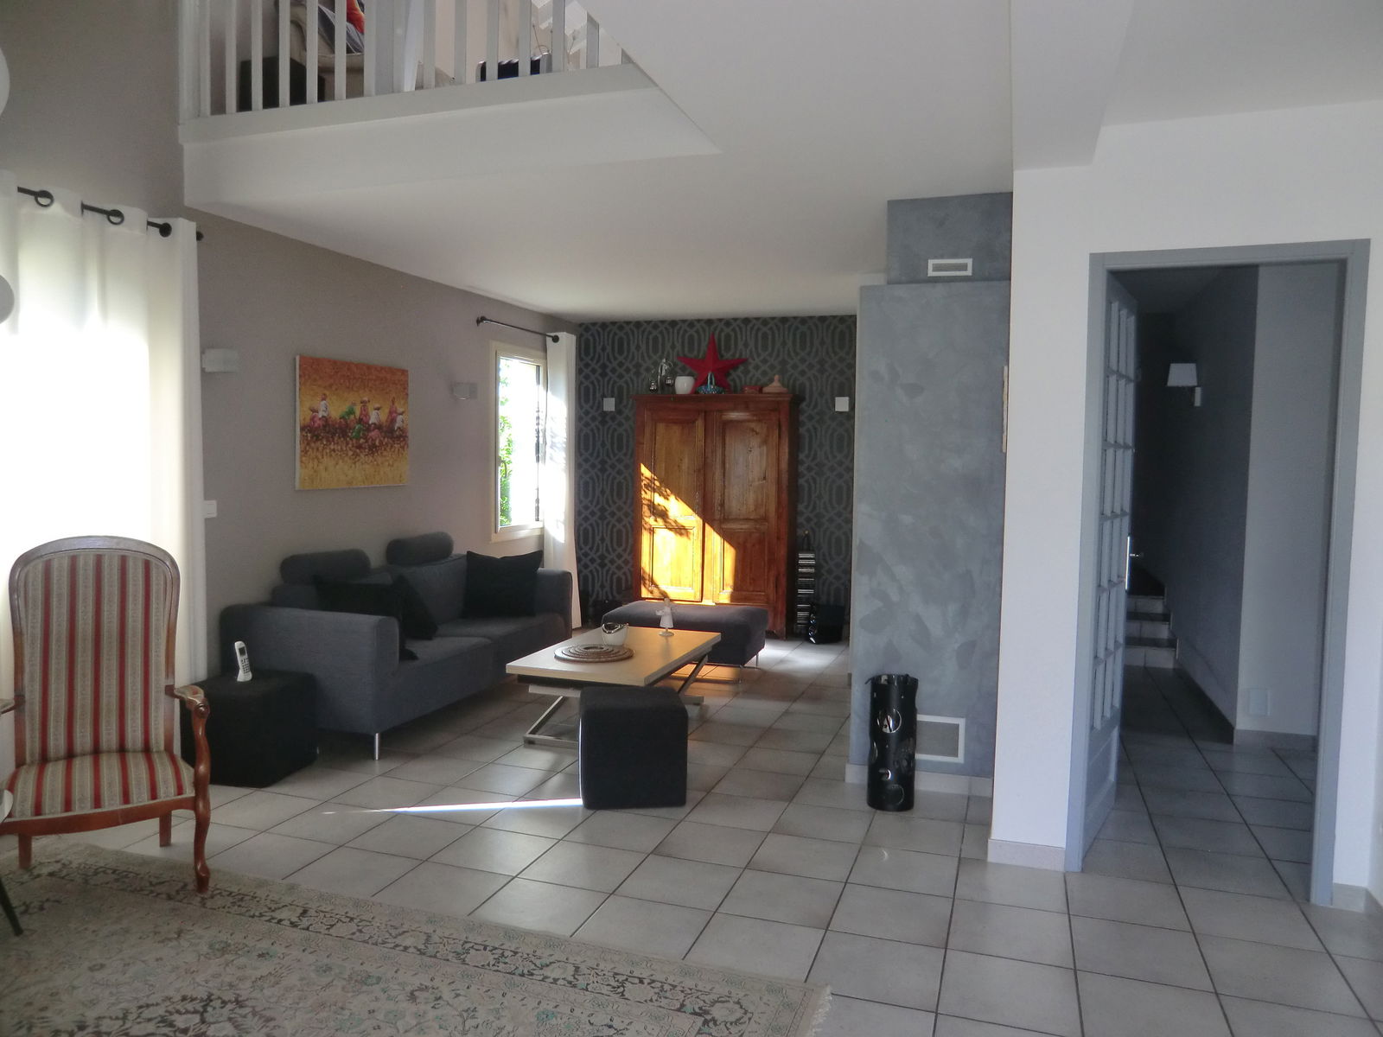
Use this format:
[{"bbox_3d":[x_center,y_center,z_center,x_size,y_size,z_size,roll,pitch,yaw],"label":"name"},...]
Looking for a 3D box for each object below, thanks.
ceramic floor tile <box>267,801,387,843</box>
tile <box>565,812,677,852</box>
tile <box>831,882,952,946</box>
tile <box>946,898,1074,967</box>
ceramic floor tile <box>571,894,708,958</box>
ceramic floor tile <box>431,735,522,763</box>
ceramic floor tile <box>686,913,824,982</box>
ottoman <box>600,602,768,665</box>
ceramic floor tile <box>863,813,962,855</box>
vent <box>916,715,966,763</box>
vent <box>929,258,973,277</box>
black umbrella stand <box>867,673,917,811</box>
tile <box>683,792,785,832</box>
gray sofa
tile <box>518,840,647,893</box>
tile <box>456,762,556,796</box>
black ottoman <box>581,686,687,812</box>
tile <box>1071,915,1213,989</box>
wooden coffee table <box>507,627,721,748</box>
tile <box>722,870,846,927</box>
[{"bbox_3d":[-1.340,1.154,3.596,0.338,0.010,0.338,2,3,18],"label":"ceramic floor tile"},{"bbox_3d":[-0.252,1.170,3.598,0.338,0.010,0.338,2,3,18],"label":"tile"},{"bbox_3d":[0.619,1.218,2.947,0.338,0.010,0.338,2,3,18],"label":"tile"},{"bbox_3d":[0.945,1.229,2.839,0.338,0.010,0.338,2,3,18],"label":"tile"},{"bbox_3d":[-0.142,1.210,2.831,0.337,0.010,0.337,2,3,18],"label":"ceramic floor tile"},{"bbox_3d":[-1.006,1.103,4.558,0.337,0.010,0.337,2,3,18],"label":"ceramic floor tile"},{"bbox_3d":[0.181,1.211,2.705,0.337,0.010,0.337,2,3,18],"label":"ceramic floor tile"},{"bbox_3d":[-0.031,0.813,6.390,0.930,0.385,0.660,2,3,18],"label":"ottoman"},{"bbox_3d":[0.837,1.182,3.587,0.337,0.010,0.337,2,3,18],"label":"ceramic floor tile"},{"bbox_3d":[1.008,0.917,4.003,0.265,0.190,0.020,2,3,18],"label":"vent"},{"bbox_3d":[1.127,-1.094,4.167,0.186,0.073,0.020,2,3,18],"label":"vent"},{"bbox_3d":[0.816,0.905,3.886,0.187,0.510,0.187,2,3,18],"label":"black umbrella stand"},{"bbox_3d":[0.183,1.166,3.816,0.338,0.010,0.338,2,3,18],"label":"tile"},{"bbox_3d":[-1.511,0.576,5.368,0.904,0.910,1.968,2,3,18],"label":"gray sofa"},{"bbox_3d":[-0.360,1.184,3.260,0.337,0.010,0.337,2,3,18],"label":"tile"},{"bbox_3d":[-0.787,1.118,4.100,0.337,0.010,0.337,2,3,18],"label":"tile"},{"bbox_3d":[-0.242,0.932,3.972,0.400,0.400,0.400,0,3,-7],"label":"black ottoman"},{"bbox_3d":[1.271,1.239,2.731,0.338,0.010,0.338,2,3,18],"label":"tile"},{"bbox_3d":[-0.350,0.877,4.969,0.710,0.405,1.220,2,3,18],"label":"wooden coffee table"},{"bbox_3d":[0.288,1.195,3.021,0.337,0.010,0.337,2,3,18],"label":"tile"}]

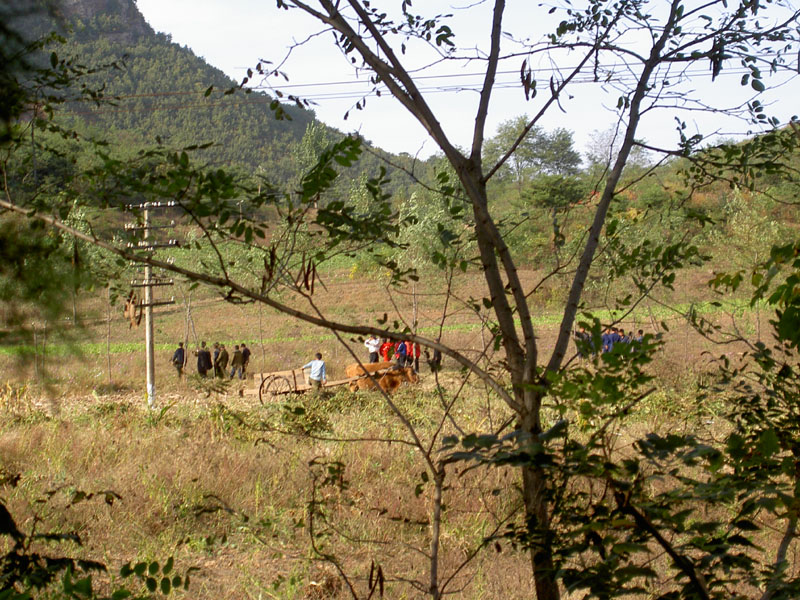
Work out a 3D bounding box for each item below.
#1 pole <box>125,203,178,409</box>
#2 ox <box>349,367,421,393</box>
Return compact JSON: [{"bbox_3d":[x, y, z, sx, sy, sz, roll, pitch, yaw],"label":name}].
[{"bbox_3d":[-7.880,0.172,84.000,1.700,6.500,0.280,-2,1,0],"label":"pole"},{"bbox_3d":[-0.514,2.553,81.000,2.150,1.320,0.580,-2,1,11],"label":"ox"}]

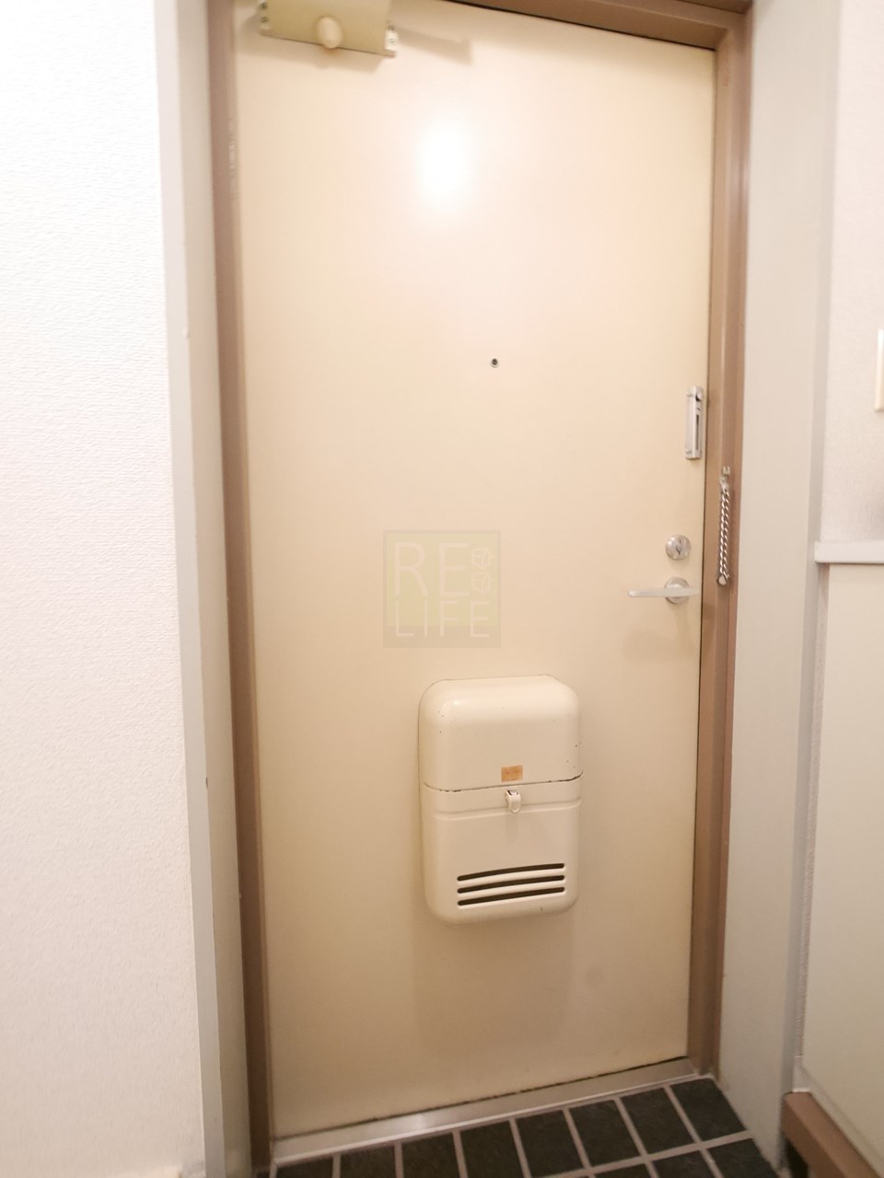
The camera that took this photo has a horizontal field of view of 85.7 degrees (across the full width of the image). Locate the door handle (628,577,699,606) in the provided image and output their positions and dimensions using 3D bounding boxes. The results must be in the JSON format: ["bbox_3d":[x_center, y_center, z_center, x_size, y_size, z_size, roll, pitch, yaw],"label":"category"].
[{"bbox_3d":[0.387,0.006,0.843,0.147,0.049,0.056,-1,4,-9],"label":"door handle"}]

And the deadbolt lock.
[{"bbox_3d":[0.433,-0.075,0.862,0.047,0.047,0.023,-1,4,-9],"label":"deadbolt lock"}]

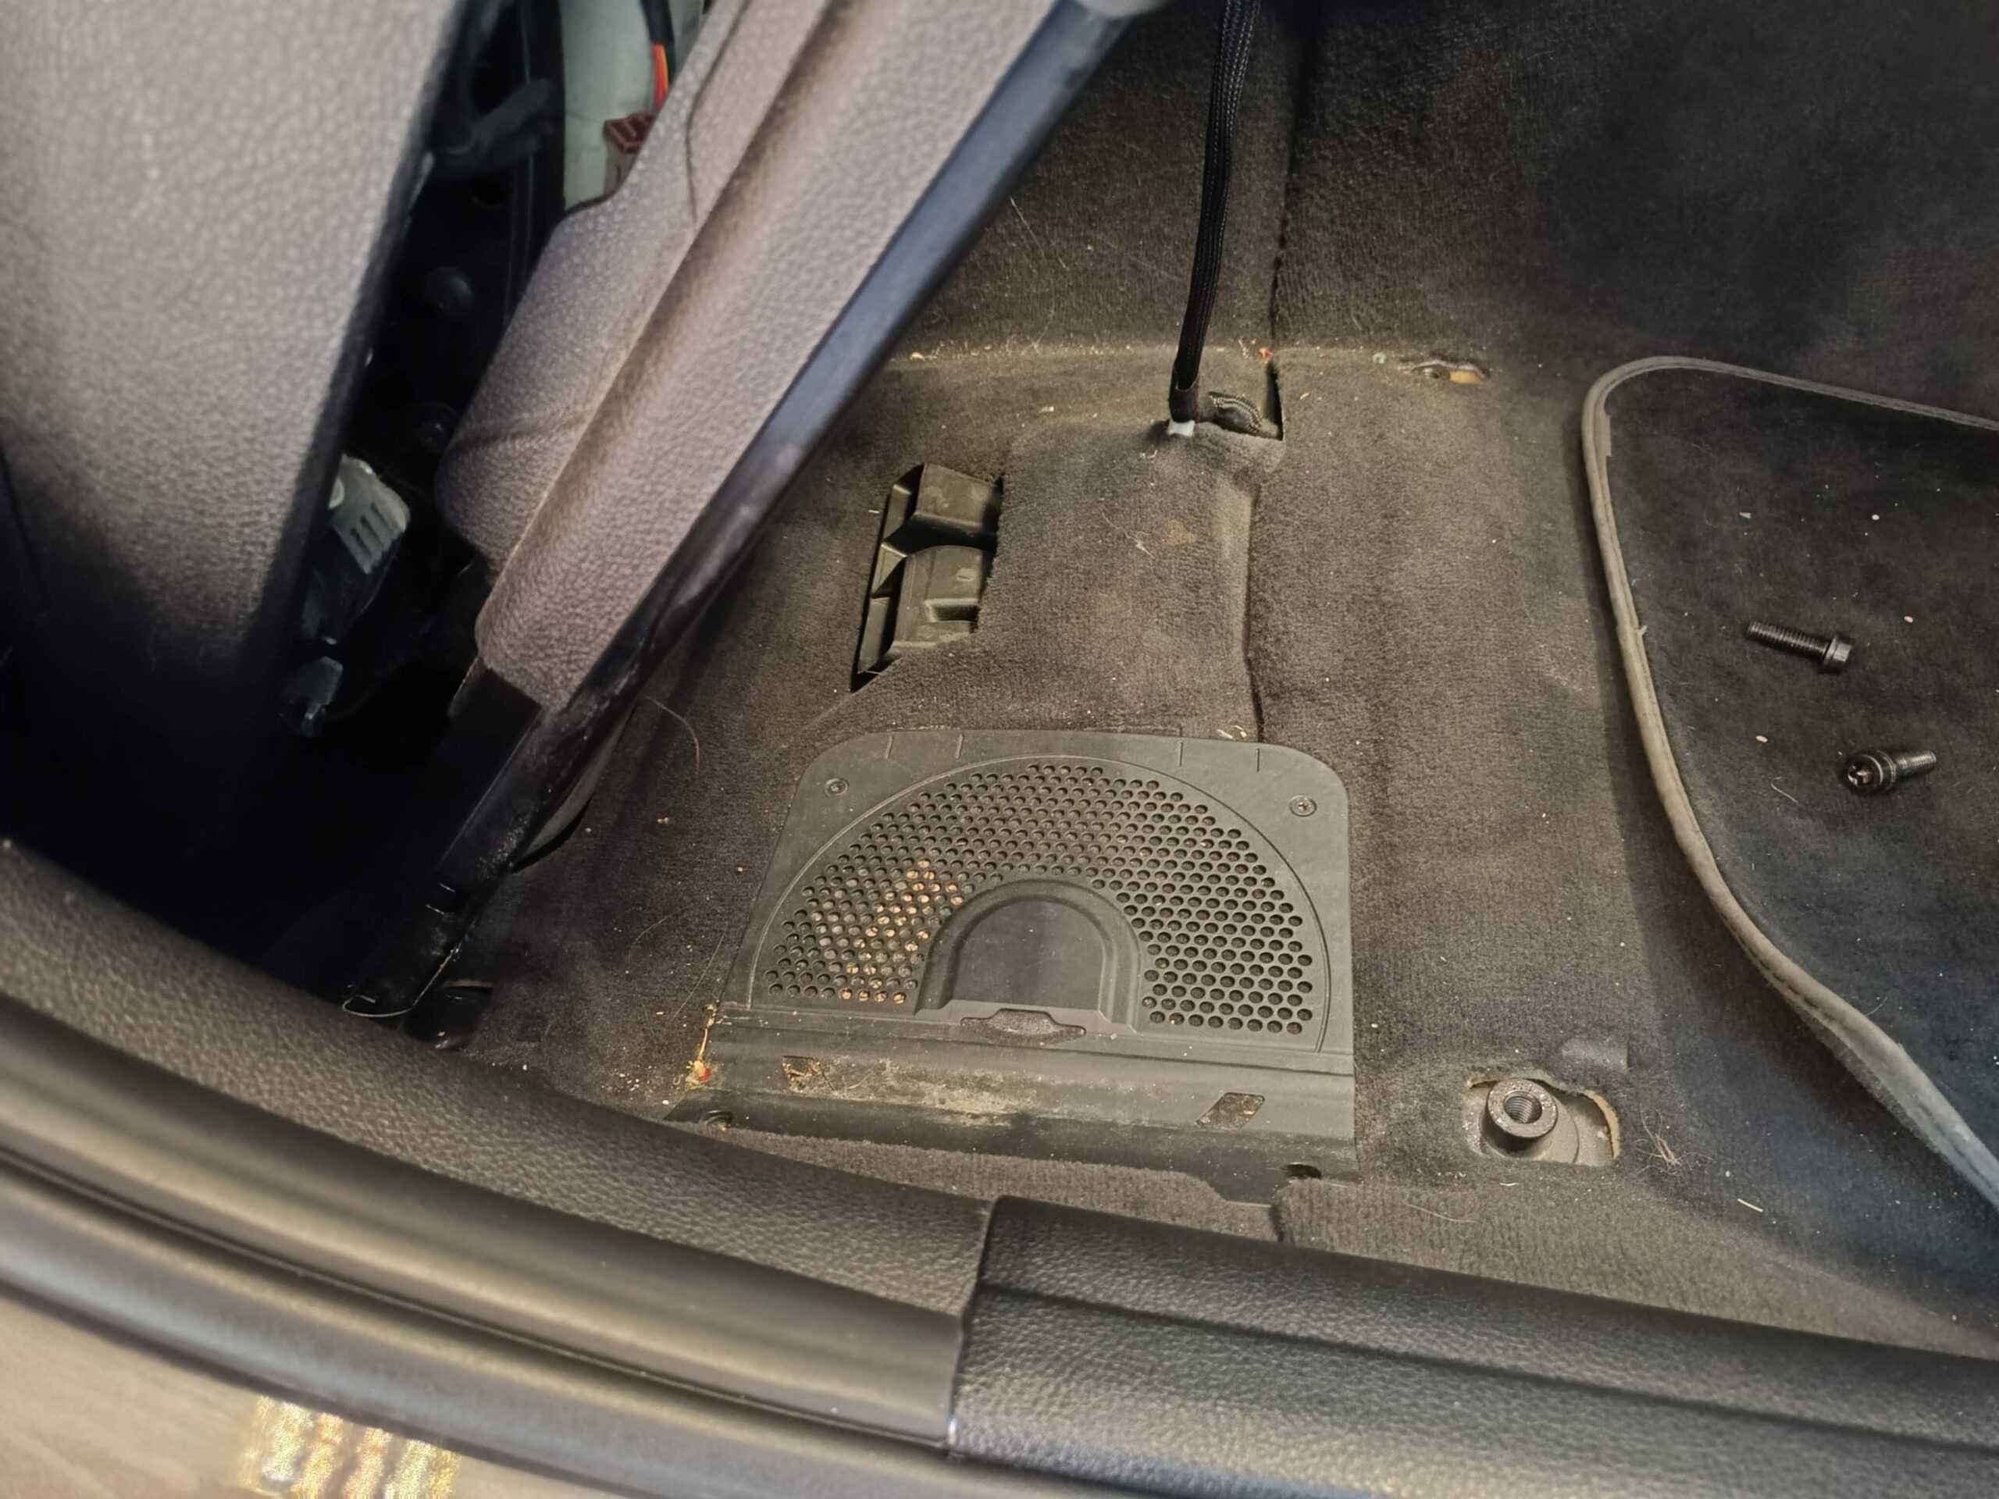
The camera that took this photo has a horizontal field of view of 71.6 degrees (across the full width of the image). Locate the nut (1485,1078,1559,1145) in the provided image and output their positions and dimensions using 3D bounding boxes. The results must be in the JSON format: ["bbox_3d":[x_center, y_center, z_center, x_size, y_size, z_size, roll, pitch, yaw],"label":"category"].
[{"bbox_3d":[0.171,0.121,0.456,0.021,0.012,0.021,3,47,10],"label":"nut"}]

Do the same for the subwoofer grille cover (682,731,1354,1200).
[{"bbox_3d":[0.016,0.071,0.525,0.229,0.022,0.200,3,47,10],"label":"subwoofer grille cover"}]

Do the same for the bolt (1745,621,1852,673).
[{"bbox_3d":[0.330,-0.045,0.572,0.038,0.019,0.019,19,52,31],"label":"bolt"}]

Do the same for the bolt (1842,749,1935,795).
[{"bbox_3d":[0.336,0.008,0.519,0.034,0.018,0.018,-7,45,-15],"label":"bolt"}]

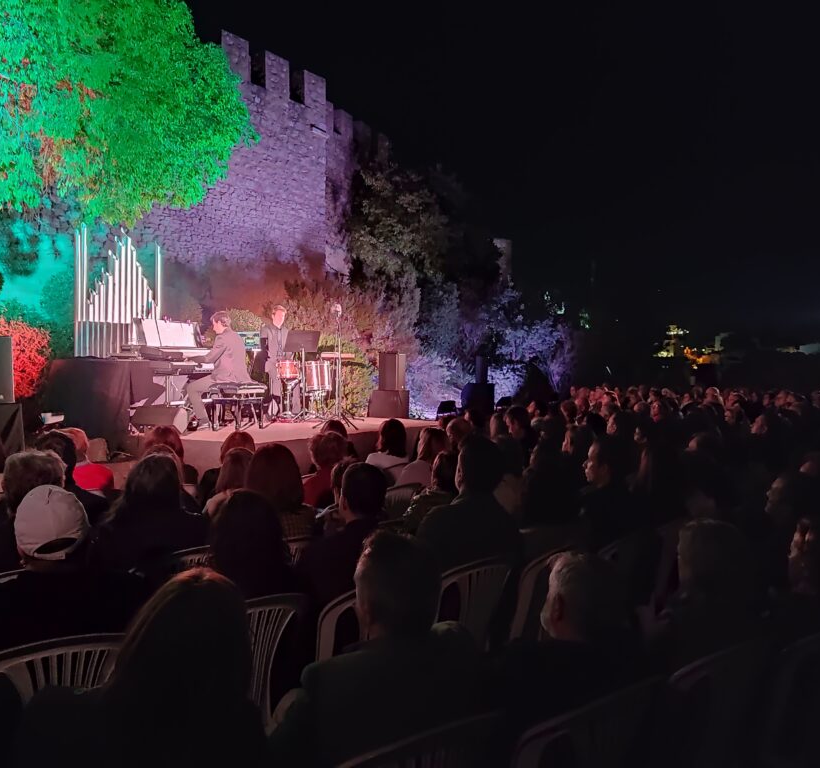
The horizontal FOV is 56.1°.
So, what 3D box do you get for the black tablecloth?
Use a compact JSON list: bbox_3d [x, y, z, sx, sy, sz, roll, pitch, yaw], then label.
[{"bbox_3d":[-2.900,0.180,7.600,1.100,0.830,0.900,0,0,27],"label":"black tablecloth"}]

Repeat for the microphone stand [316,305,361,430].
[{"bbox_3d":[-0.940,-0.255,10.200,0.540,1.600,0.540,-1,1,-45],"label":"microphone stand"}]

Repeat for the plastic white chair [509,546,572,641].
[{"bbox_3d":[0.420,1.155,3.400,0.550,0.820,0.540,1,1,40],"label":"plastic white chair"}]

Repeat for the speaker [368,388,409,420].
[{"bbox_3d":[-0.314,0.305,11.450,0.520,0.420,0.460,1,1,30],"label":"speaker"}]

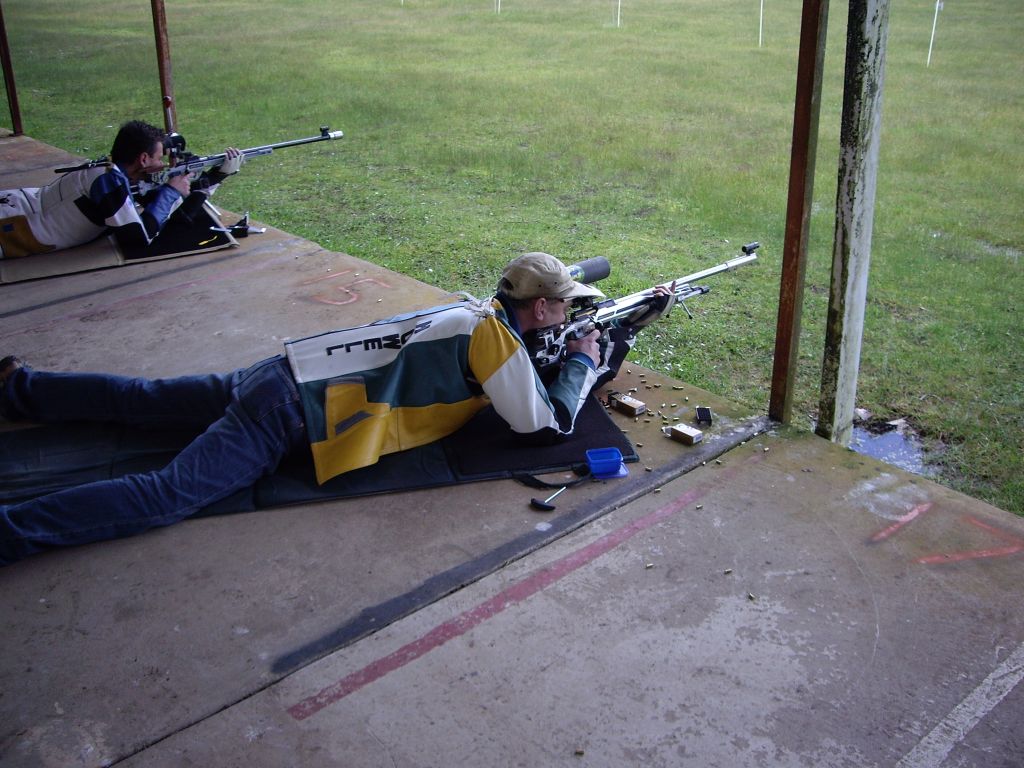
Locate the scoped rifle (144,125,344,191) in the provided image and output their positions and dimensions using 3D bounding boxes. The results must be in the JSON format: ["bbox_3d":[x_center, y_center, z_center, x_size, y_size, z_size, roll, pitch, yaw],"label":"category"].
[{"bbox_3d":[-1.249,-1.045,5.151,1.150,0.240,0.090,-21,32,-38],"label":"scoped rifle"}]

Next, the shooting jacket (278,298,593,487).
[{"bbox_3d":[-0.157,-0.045,3.154,0.870,0.410,0.550,-7,25,-4],"label":"shooting jacket"}]

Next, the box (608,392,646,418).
[{"bbox_3d":[0.351,0.064,3.397,0.042,0.027,0.098,-21,32,-38],"label":"box"}]

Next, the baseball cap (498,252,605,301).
[{"bbox_3d":[0.108,-0.294,3.076,0.280,0.135,0.180,-6,25,-22],"label":"baseball cap"}]

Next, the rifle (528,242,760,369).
[{"bbox_3d":[0.406,-0.231,3.422,1.120,0.235,0.090,-21,32,-38],"label":"rifle"}]

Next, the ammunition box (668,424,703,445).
[{"bbox_3d":[0.501,0.143,3.220,0.042,0.026,0.078,-23,32,-40],"label":"ammunition box"}]

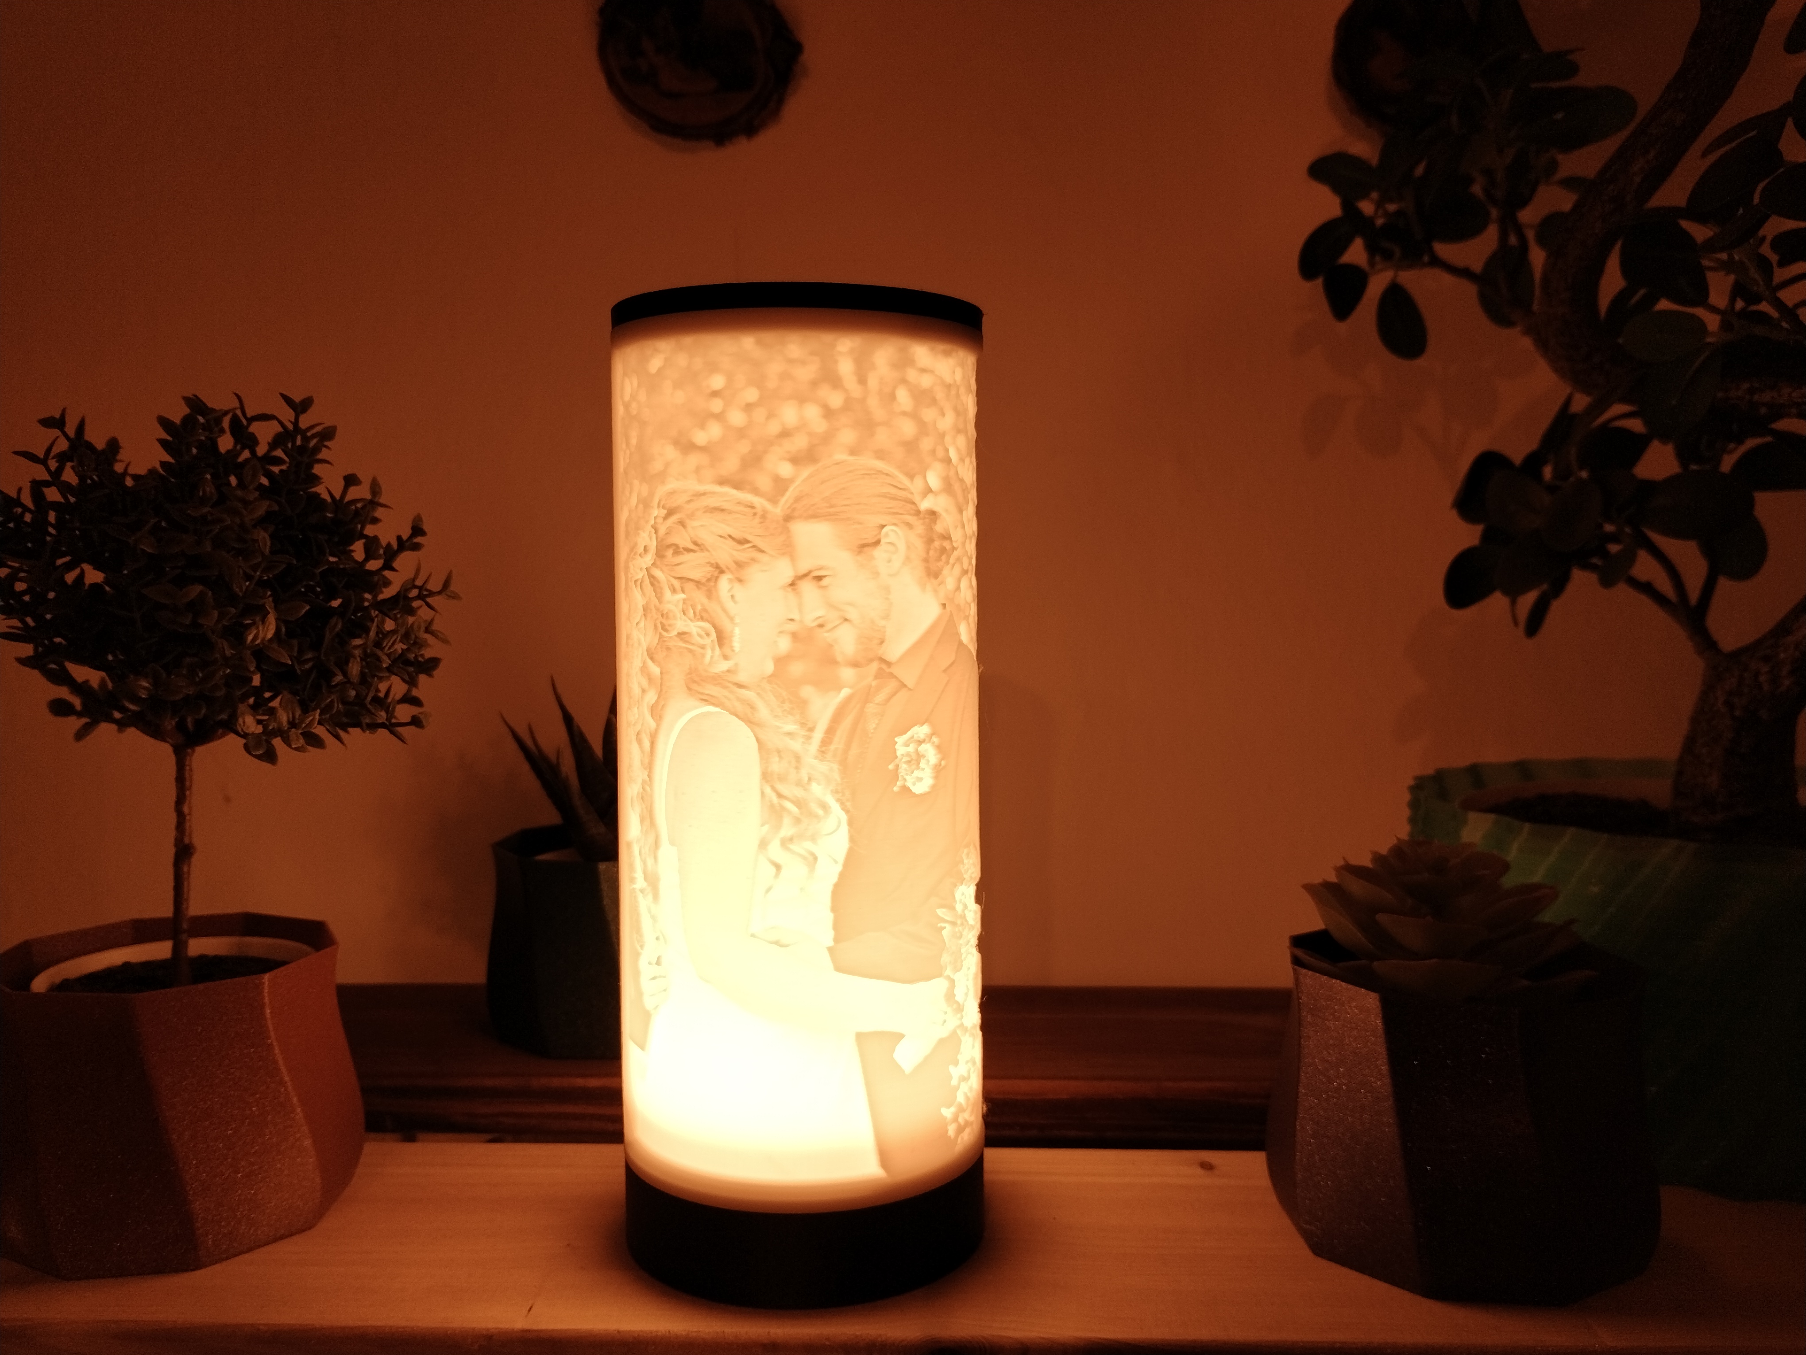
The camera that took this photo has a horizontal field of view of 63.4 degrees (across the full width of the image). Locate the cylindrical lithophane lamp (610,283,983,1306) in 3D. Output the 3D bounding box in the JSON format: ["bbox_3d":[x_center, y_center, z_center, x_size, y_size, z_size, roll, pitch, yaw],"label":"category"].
[{"bbox_3d":[-0.024,0.025,0.350,0.087,0.218,0.087,0,5,0],"label":"cylindrical lithophane lamp"}]

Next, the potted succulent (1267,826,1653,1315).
[{"bbox_3d":[0.134,0.086,0.352,0.088,0.094,0.088,2,5,21],"label":"potted succulent"}]

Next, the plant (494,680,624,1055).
[{"bbox_3d":[-0.102,0.058,0.513,0.088,0.126,0.088,-1,5,-11],"label":"plant"}]

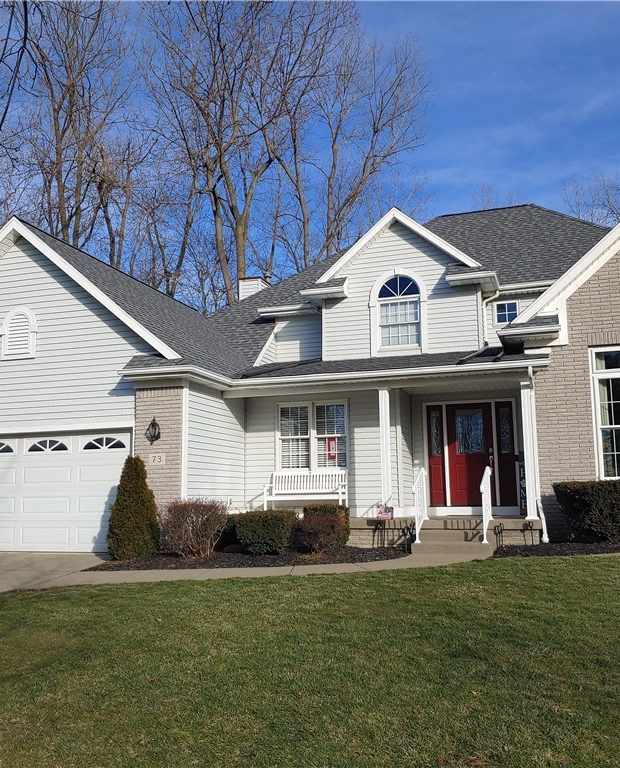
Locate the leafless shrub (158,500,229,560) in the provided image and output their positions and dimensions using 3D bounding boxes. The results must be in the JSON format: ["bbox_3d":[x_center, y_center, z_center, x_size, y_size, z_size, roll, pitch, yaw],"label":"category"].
[{"bbox_3d":[-1.778,2.227,11.362,1.056,0.893,1.003,-1,-8,0],"label":"leafless shrub"}]

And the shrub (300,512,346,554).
[{"bbox_3d":[0.188,2.362,11.653,0.732,0.617,0.695,-1,-8,0],"label":"shrub"}]

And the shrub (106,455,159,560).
[{"bbox_3d":[-2.812,1.952,11.794,0.812,1.619,0.812,-3,-9,18],"label":"shrub"}]

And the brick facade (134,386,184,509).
[{"bbox_3d":[-2.525,1.456,12.516,0.897,2.776,0.200,-3,-9,18],"label":"brick facade"}]

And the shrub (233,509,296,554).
[{"bbox_3d":[-0.704,2.342,11.736,0.956,0.691,0.860,-3,-9,18],"label":"shrub"}]

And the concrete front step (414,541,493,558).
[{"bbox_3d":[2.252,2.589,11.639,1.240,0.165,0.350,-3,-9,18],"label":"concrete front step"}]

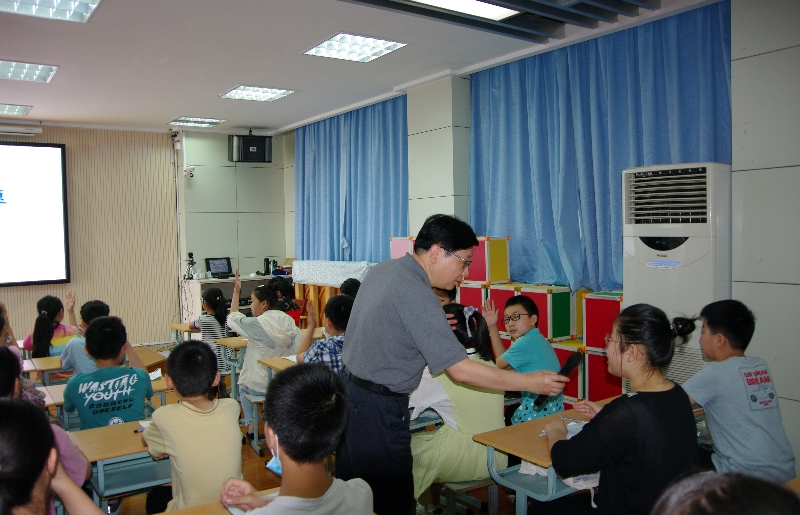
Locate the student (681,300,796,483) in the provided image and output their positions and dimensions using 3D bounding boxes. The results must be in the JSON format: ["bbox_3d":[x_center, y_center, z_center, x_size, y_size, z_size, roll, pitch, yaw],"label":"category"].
[{"bbox_3d":[1.258,0.789,2.398,0.440,1.262,0.630,-3,4,-32],"label":"student"}]

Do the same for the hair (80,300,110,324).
[{"bbox_3d":[-1.893,0.336,3.707,0.165,0.155,0.185,-4,5,-40],"label":"hair"}]

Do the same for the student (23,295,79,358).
[{"bbox_3d":[-2.550,0.832,4.406,0.430,1.128,0.600,-3,4,-32],"label":"student"}]

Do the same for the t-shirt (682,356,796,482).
[{"bbox_3d":[1.388,0.658,2.450,0.400,0.480,0.290,-4,4,-38],"label":"t-shirt"}]

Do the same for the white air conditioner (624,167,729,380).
[{"bbox_3d":[1.717,0.372,3.642,0.380,1.820,0.560,-4,4,-36],"label":"white air conditioner"}]

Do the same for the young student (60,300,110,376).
[{"bbox_3d":[-1.889,0.827,3.743,0.420,1.181,0.600,-4,4,-35],"label":"young student"}]

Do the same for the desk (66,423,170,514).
[{"bbox_3d":[-1.035,1.105,2.587,0.600,0.725,0.400,-3,4,-35],"label":"desk"}]

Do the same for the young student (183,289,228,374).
[{"bbox_3d":[-1.580,0.765,4.990,0.370,1.050,0.560,-4,5,-40],"label":"young student"}]

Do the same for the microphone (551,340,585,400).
[{"bbox_3d":[0.563,0.437,2.125,0.050,0.270,0.050,36,11,0],"label":"microphone"}]

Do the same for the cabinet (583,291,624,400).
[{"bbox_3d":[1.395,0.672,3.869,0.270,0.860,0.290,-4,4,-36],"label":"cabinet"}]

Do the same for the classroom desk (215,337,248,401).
[{"bbox_3d":[-1.048,0.993,4.595,0.600,0.725,0.400,-3,4,-35],"label":"classroom desk"}]

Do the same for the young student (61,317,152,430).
[{"bbox_3d":[-1.423,0.864,2.915,0.430,1.186,0.580,-3,4,-35],"label":"young student"}]

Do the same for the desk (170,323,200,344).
[{"bbox_3d":[-1.635,0.966,5.290,0.600,0.750,0.400,-4,4,-35],"label":"desk"}]

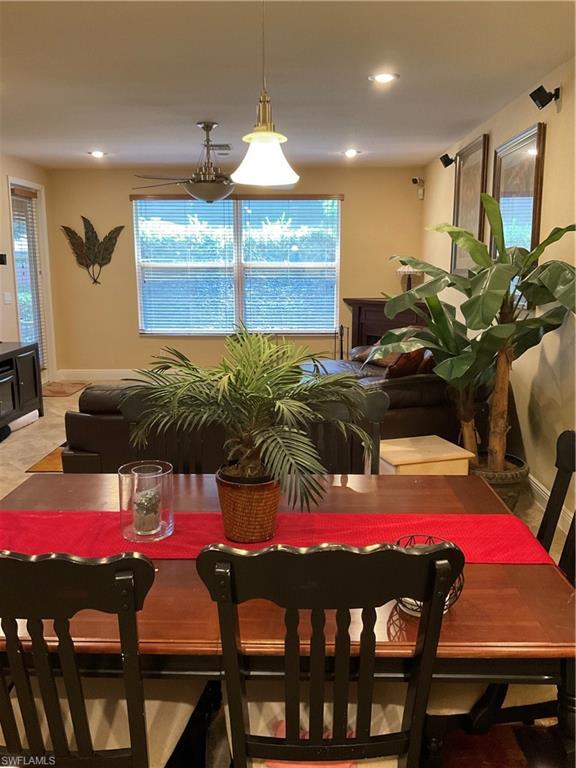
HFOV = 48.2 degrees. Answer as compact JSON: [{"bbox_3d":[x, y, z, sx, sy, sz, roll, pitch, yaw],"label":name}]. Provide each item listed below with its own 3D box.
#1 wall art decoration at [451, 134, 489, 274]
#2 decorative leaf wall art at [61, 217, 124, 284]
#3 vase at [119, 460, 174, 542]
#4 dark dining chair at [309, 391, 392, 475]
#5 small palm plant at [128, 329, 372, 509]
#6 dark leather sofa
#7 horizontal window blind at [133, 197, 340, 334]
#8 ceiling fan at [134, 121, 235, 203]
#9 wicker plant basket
[{"bbox_3d":[1.674,-1.606,5.982,0.040,1.150,0.930,0,11,1],"label":"wall art decoration"},{"bbox_3d":[-2.516,-1.717,8.296,0.830,0.860,0.050,0,11,1],"label":"decorative leaf wall art"},{"bbox_3d":[-0.447,0.370,2.046,0.164,0.210,0.164,0,11,1],"label":"vase"},{"bbox_3d":[0.188,0.594,2.704,0.510,1.040,0.570,0,11,1],"label":"dark dining chair"},{"bbox_3d":[-0.117,0.088,1.966,0.750,0.520,0.660,0,11,1],"label":"small palm plant"},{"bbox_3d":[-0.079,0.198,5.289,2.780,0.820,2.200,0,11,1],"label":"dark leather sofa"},{"bbox_3d":[-0.645,-1.509,8.304,2.680,1.770,0.080,0,11,1],"label":"horizontal window blind"},{"bbox_3d":[-0.673,-1.901,5.536,1.400,0.660,1.400,0,11,1],"label":"ceiling fan"},{"bbox_3d":[-0.122,0.376,2.035,0.204,0.200,0.204,0,11,1],"label":"wicker plant basket"}]

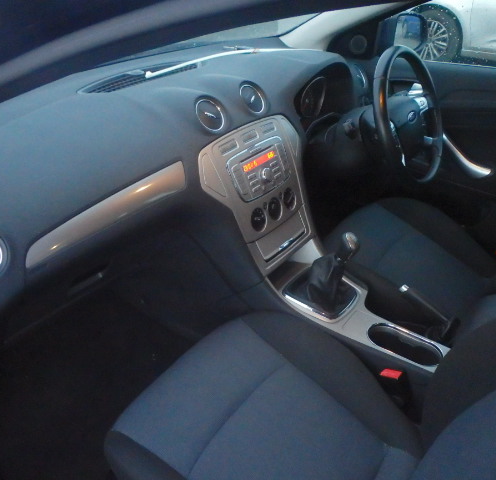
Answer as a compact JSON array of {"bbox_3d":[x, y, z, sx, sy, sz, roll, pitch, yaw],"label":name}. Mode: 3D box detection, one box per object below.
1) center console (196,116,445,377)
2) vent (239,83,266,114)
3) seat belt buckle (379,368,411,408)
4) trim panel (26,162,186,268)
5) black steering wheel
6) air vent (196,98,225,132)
[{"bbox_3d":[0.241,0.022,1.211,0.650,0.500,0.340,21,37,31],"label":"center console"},{"bbox_3d":[0.007,-0.350,1.306,0.030,0.084,0.084,-23,9,46],"label":"vent"},{"bbox_3d":[0.320,0.314,1.091,0.050,0.090,0.030,-7,20,43],"label":"seat belt buckle"},{"bbox_3d":[-0.255,-0.058,0.998,0.045,0.078,0.400,-1,25,41],"label":"trim panel"},{"bbox_3d":[0.425,-0.327,1.383,0.090,0.376,0.376,-5,21,43],"label":"black steering wheel"},{"bbox_3d":[-0.091,-0.284,1.195,0.030,0.084,0.084,-23,9,46],"label":"air vent"}]

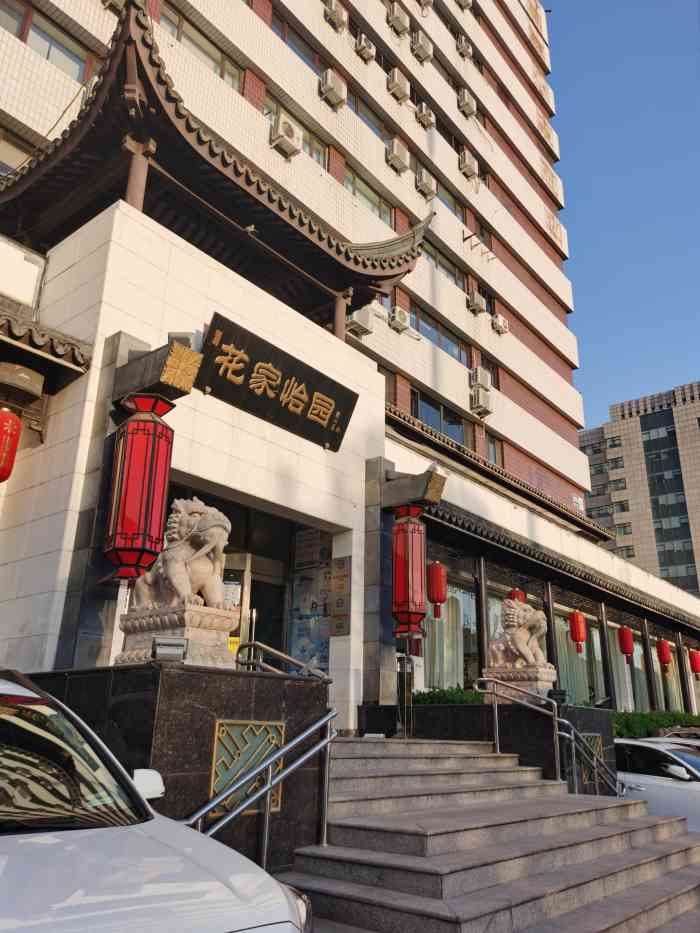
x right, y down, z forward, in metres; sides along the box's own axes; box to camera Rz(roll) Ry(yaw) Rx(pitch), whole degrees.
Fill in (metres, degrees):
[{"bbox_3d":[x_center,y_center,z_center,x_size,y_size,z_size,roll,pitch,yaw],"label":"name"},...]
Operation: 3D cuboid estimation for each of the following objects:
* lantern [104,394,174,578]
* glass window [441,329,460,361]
[{"bbox_3d":[-2.419,0.192,8.258,0.626,2.081,0.626,-15,-26,37],"label":"lantern"},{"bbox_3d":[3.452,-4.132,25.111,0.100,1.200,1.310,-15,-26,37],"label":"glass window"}]

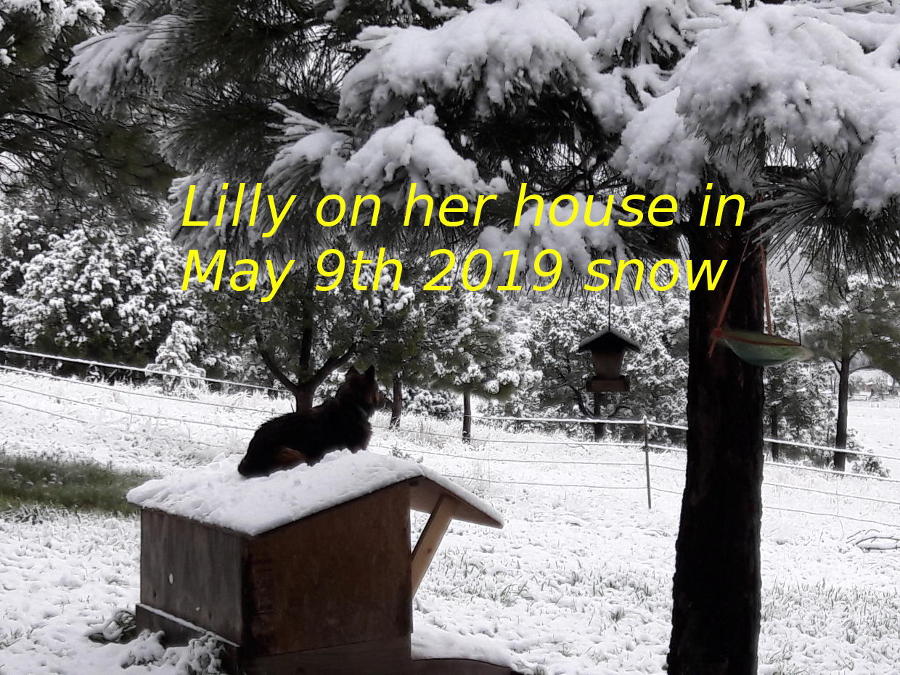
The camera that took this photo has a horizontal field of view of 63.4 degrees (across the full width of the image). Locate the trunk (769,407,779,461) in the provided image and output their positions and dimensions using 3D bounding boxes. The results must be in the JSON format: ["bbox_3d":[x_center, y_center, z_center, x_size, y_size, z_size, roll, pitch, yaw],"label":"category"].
[{"bbox_3d":[8.460,2.520,19.000,0.190,1.550,0.190,0,2,0],"label":"trunk"}]

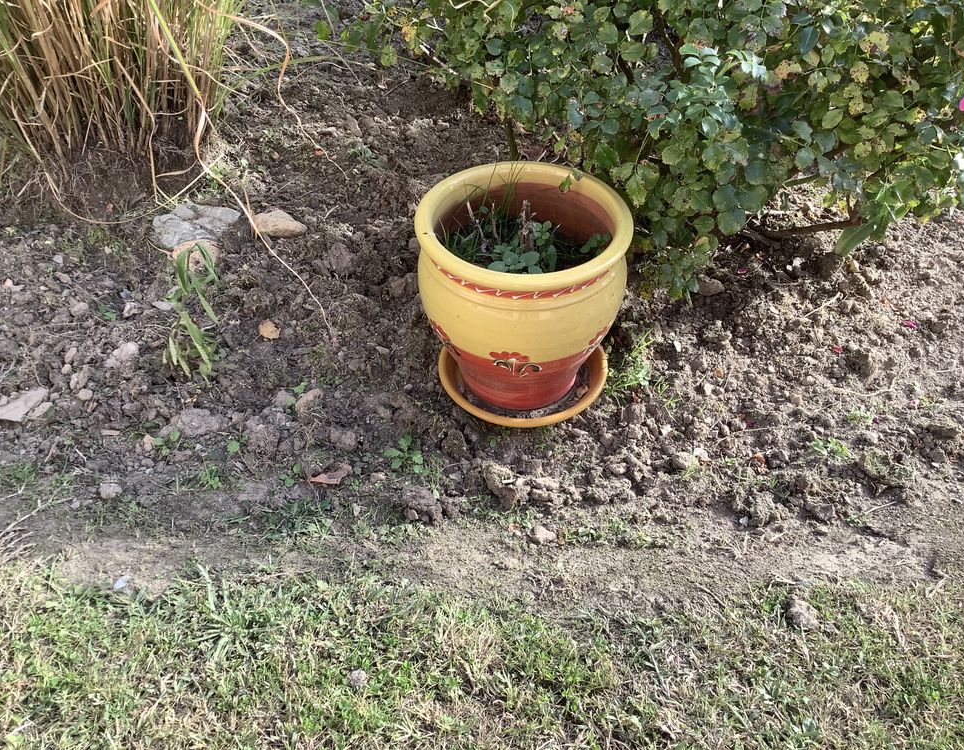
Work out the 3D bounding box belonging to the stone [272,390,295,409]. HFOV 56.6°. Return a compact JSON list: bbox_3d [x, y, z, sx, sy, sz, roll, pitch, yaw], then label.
[{"bbox_3d":[-0.366,0.045,1.658,0.045,0.027,0.034,-1,42,0],"label":"stone"}]

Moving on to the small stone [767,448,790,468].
[{"bbox_3d":[0.567,0.160,1.711,0.043,0.029,0.035,1,43,0],"label":"small stone"}]

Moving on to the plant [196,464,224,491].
[{"bbox_3d":[-0.502,0.189,1.655,0.049,0.023,0.044,1,43,0],"label":"plant"}]

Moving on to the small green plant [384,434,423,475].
[{"bbox_3d":[-0.134,0.137,1.542,0.070,0.035,0.084,-1,42,0],"label":"small green plant"}]

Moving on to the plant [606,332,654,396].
[{"bbox_3d":[0.307,-0.024,1.862,0.101,0.080,0.115,1,43,0],"label":"plant"}]

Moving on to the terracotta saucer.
[{"bbox_3d":[0.073,-0.009,1.702,0.319,0.038,0.319,-1,42,0],"label":"terracotta saucer"}]

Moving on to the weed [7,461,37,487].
[{"bbox_3d":[-0.851,0.182,1.655,0.055,0.024,0.045,1,43,0],"label":"weed"}]

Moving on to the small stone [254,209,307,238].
[{"bbox_3d":[-0.500,-0.378,2.236,0.132,0.059,0.084,1,43,0],"label":"small stone"}]

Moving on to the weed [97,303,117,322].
[{"bbox_3d":[-0.779,-0.130,1.857,0.042,0.025,0.046,-1,42,0],"label":"weed"}]

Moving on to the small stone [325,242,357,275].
[{"bbox_3d":[-0.334,-0.274,2.123,0.072,0.065,0.062,1,43,0],"label":"small stone"}]

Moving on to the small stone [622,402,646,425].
[{"bbox_3d":[0.305,0.077,1.790,0.046,0.036,0.038,1,43,0],"label":"small stone"}]

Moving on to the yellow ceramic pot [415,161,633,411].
[{"bbox_3d":[0.071,-0.137,1.587,0.360,0.342,0.360,-1,42,0],"label":"yellow ceramic pot"}]

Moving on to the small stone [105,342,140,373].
[{"bbox_3d":[-0.700,-0.034,1.743,0.071,0.043,0.064,-1,42,0],"label":"small stone"}]

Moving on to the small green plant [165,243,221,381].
[{"bbox_3d":[-0.543,-0.111,1.702,0.100,0.200,0.110,-1,42,0],"label":"small green plant"}]

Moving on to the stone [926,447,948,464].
[{"bbox_3d":[0.878,0.156,1.722,0.041,0.029,0.035,1,43,0],"label":"stone"}]

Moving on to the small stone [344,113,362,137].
[{"bbox_3d":[-0.373,-0.725,2.601,0.051,0.053,0.042,1,43,0],"label":"small stone"}]

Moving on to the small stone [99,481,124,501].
[{"bbox_3d":[-0.676,0.210,1.631,0.044,0.025,0.036,1,43,0],"label":"small stone"}]

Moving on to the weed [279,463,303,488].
[{"bbox_3d":[-0.356,0.187,1.664,0.043,0.019,0.045,1,43,0],"label":"weed"}]

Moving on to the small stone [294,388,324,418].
[{"bbox_3d":[-0.316,0.052,1.642,0.056,0.039,0.056,-1,42,0],"label":"small stone"}]

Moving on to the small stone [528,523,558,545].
[{"bbox_3d":[0.098,0.251,1.420,0.048,0.029,0.036,-1,42,0],"label":"small stone"}]

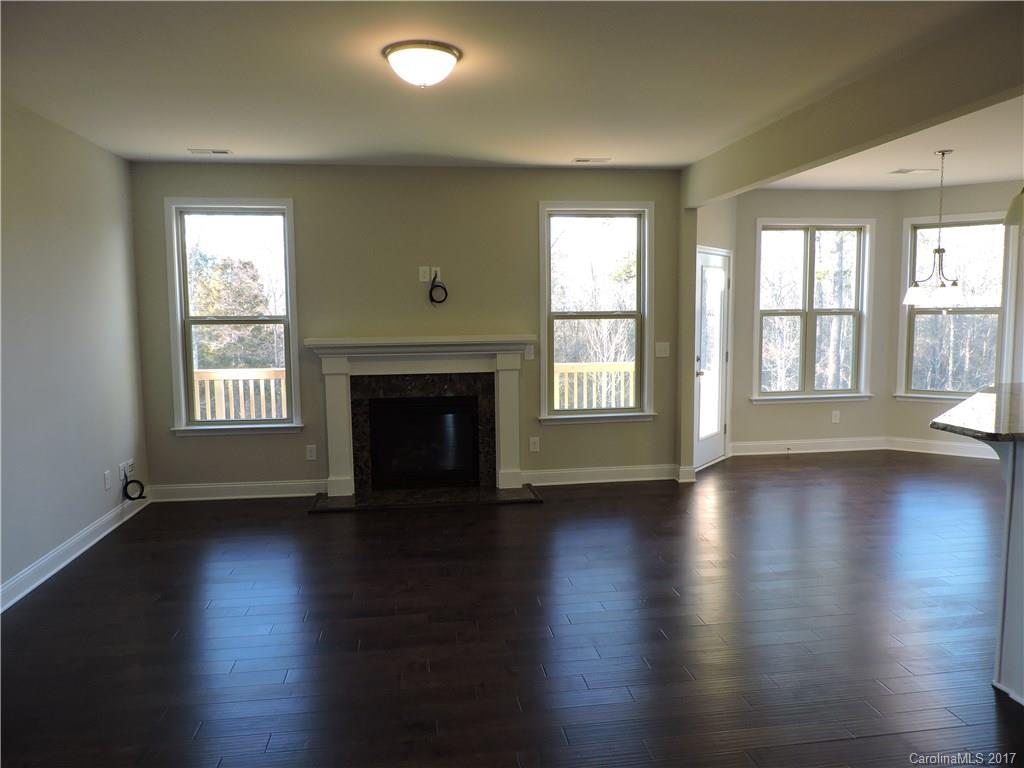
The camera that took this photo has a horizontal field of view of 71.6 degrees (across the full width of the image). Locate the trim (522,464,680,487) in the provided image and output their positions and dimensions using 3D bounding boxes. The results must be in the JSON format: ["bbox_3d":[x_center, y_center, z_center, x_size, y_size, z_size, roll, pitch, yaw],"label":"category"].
[{"bbox_3d":[0.783,0.816,6.343,1.400,0.137,0.025,-1,6,-7],"label":"trim"}]

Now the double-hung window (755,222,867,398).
[{"bbox_3d":[3.155,-0.780,7.460,1.280,1.860,0.110,-1,6,-7],"label":"double-hung window"}]

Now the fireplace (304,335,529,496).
[{"bbox_3d":[-0.732,0.271,5.970,1.880,1.330,0.250,-1,6,-7],"label":"fireplace"}]

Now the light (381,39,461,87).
[{"bbox_3d":[-0.420,-1.468,3.346,0.385,0.150,0.385,-1,6,-7],"label":"light"}]

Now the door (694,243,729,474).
[{"bbox_3d":[1.961,-0.229,6.958,0.060,2.070,0.820,4,8,38],"label":"door"}]

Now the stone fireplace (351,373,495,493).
[{"bbox_3d":[-0.741,0.421,6.071,1.220,1.010,0.200,-1,6,-7],"label":"stone fireplace"}]

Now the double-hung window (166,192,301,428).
[{"bbox_3d":[-2.274,-0.559,5.822,1.020,1.865,0.110,-1,6,-7],"label":"double-hung window"}]

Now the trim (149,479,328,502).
[{"bbox_3d":[-2.272,0.888,5.958,1.440,0.137,0.025,-1,6,-7],"label":"trim"}]

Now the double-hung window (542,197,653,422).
[{"bbox_3d":[0.743,-0.627,6.203,1.020,1.860,0.110,-1,6,-7],"label":"double-hung window"}]

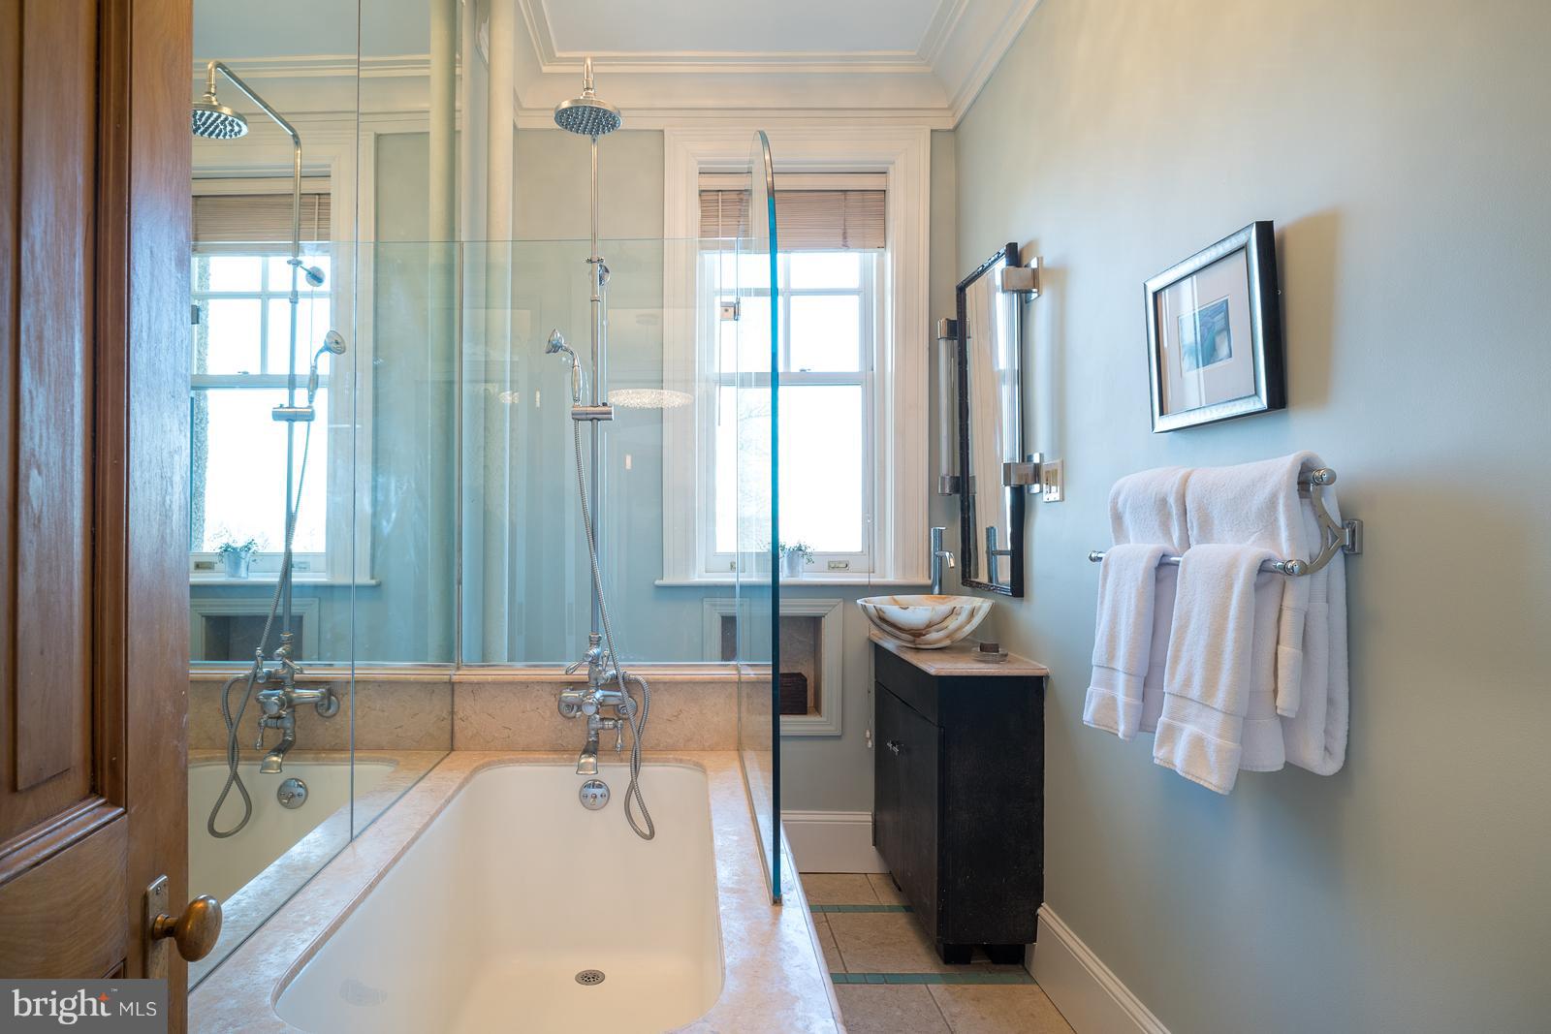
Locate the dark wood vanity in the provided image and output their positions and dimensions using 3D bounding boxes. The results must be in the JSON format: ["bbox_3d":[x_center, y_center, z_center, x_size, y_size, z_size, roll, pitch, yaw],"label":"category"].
[{"bbox_3d":[0.538,0.825,2.439,0.302,0.820,0.666,0,-1,-7],"label":"dark wood vanity"}]

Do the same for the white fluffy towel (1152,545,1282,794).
[{"bbox_3d":[0.704,0.231,1.240,0.087,0.374,0.205,0,-1,-7],"label":"white fluffy towel"}]

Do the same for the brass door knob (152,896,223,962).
[{"bbox_3d":[-0.553,0.387,0.730,0.051,0.055,0.054,0,-1,-12],"label":"brass door knob"}]

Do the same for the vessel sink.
[{"bbox_3d":[0.481,0.344,2.470,0.436,0.145,0.436,0,-1,-7],"label":"vessel sink"}]

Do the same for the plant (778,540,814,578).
[{"bbox_3d":[0.064,0.149,2.747,0.154,0.138,0.133,0,-1,0],"label":"plant"}]

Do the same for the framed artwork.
[{"bbox_3d":[0.781,-0.321,1.404,0.033,0.302,0.311,-4,0,-7],"label":"framed artwork"}]

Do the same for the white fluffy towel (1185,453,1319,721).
[{"bbox_3d":[0.740,0.108,1.230,0.113,0.410,0.236,0,-1,-7],"label":"white fluffy towel"}]

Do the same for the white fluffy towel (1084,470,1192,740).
[{"bbox_3d":[0.707,0.169,1.476,0.133,0.523,0.251,0,-1,-7],"label":"white fluffy towel"}]

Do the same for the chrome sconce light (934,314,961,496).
[{"bbox_3d":[0.610,-0.375,2.624,0.113,0.615,0.074,0,-1,-7],"label":"chrome sconce light"}]

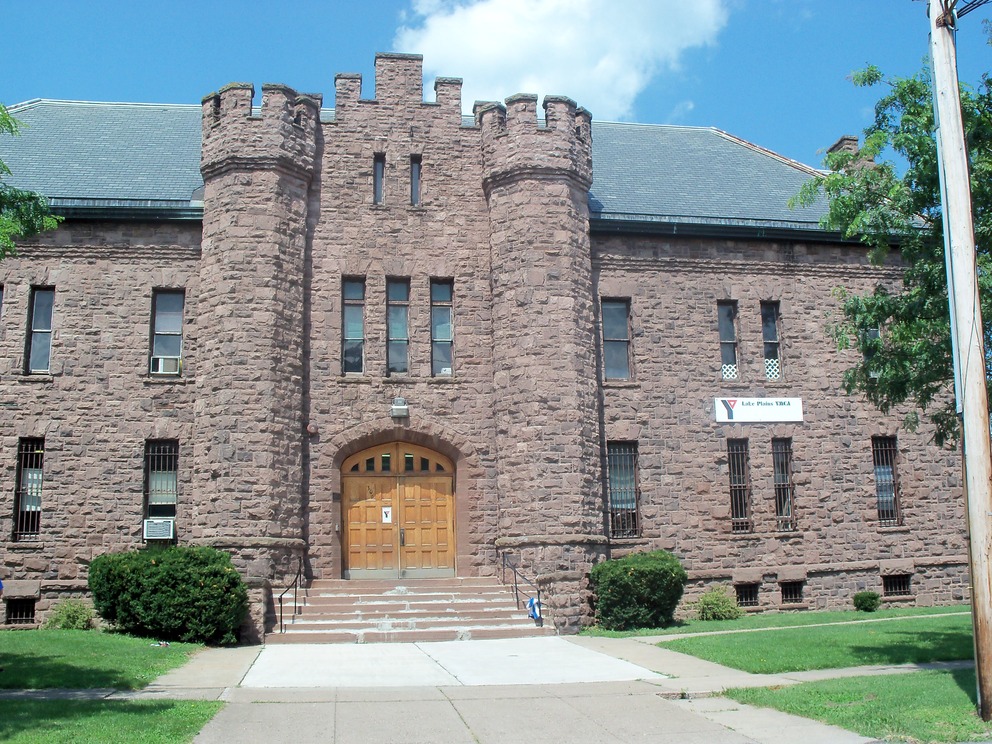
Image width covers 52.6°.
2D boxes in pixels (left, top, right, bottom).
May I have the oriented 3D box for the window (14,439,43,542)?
[{"bbox_3d":[-10.478,2.655,22.665,0.600,2.290,0.200,1,-12,-10],"label":"window"}]

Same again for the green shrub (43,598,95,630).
[{"bbox_3d":[-9.193,5.200,21.575,1.100,0.660,0.900,1,-12,-10],"label":"green shrub"}]

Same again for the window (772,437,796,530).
[{"bbox_3d":[7.078,2.783,24.702,0.545,2.313,0.200,1,-10,-9],"label":"window"}]

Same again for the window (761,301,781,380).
[{"bbox_3d":[6.939,-0.769,25.334,0.533,2.082,0.200,1,-10,-9],"label":"window"}]

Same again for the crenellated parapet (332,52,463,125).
[{"bbox_3d":[-2.363,-6.739,24.304,3.107,1.958,0.500,1,-10,-9],"label":"crenellated parapet"}]

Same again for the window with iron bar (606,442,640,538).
[{"bbox_3d":[3.135,2.945,24.929,0.769,2.369,0.200,1,-12,-10],"label":"window with iron bar"}]

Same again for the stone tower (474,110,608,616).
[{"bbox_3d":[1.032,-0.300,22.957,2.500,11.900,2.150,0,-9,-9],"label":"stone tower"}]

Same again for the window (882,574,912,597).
[{"bbox_3d":[10.188,5.452,25.581,0.743,0.532,0.200,1,-12,-10],"label":"window"}]

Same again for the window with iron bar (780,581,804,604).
[{"bbox_3d":[6.807,5.071,23.066,0.550,0.520,0.200,0,-9,-9],"label":"window with iron bar"}]

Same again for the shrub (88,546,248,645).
[{"bbox_3d":[-6.393,4.382,19.838,2.868,1.836,1.800,0,-9,-9],"label":"shrub"}]

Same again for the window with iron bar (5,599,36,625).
[{"bbox_3d":[-10.427,5.284,22.093,0.660,0.513,0.200,1,-12,-10],"label":"window with iron bar"}]

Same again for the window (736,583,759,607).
[{"bbox_3d":[6.203,5.537,24.881,0.548,0.541,0.200,1,-12,-10],"label":"window"}]

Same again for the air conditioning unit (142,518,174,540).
[{"bbox_3d":[-7.053,3.324,21.160,0.580,0.400,0.500,0,-9,-9],"label":"air conditioning unit"}]

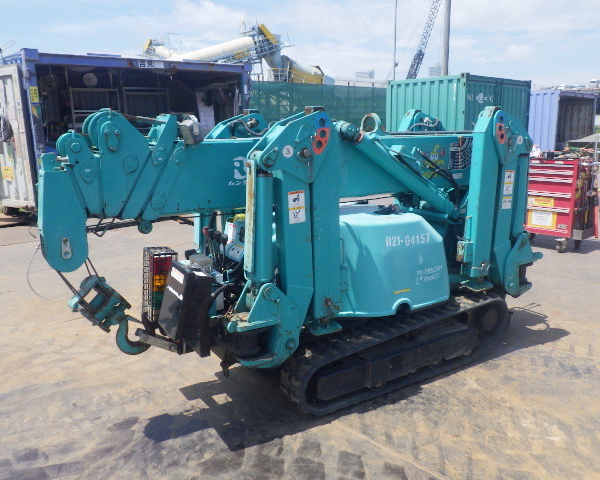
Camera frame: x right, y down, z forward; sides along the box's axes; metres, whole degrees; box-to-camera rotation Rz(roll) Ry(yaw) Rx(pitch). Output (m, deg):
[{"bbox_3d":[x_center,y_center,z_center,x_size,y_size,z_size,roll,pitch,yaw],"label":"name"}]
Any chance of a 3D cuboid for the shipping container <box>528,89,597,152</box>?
[{"bbox_3d":[10.236,-4.712,21.472,3.700,2.500,2.440,-11,16,-40],"label":"shipping container"}]

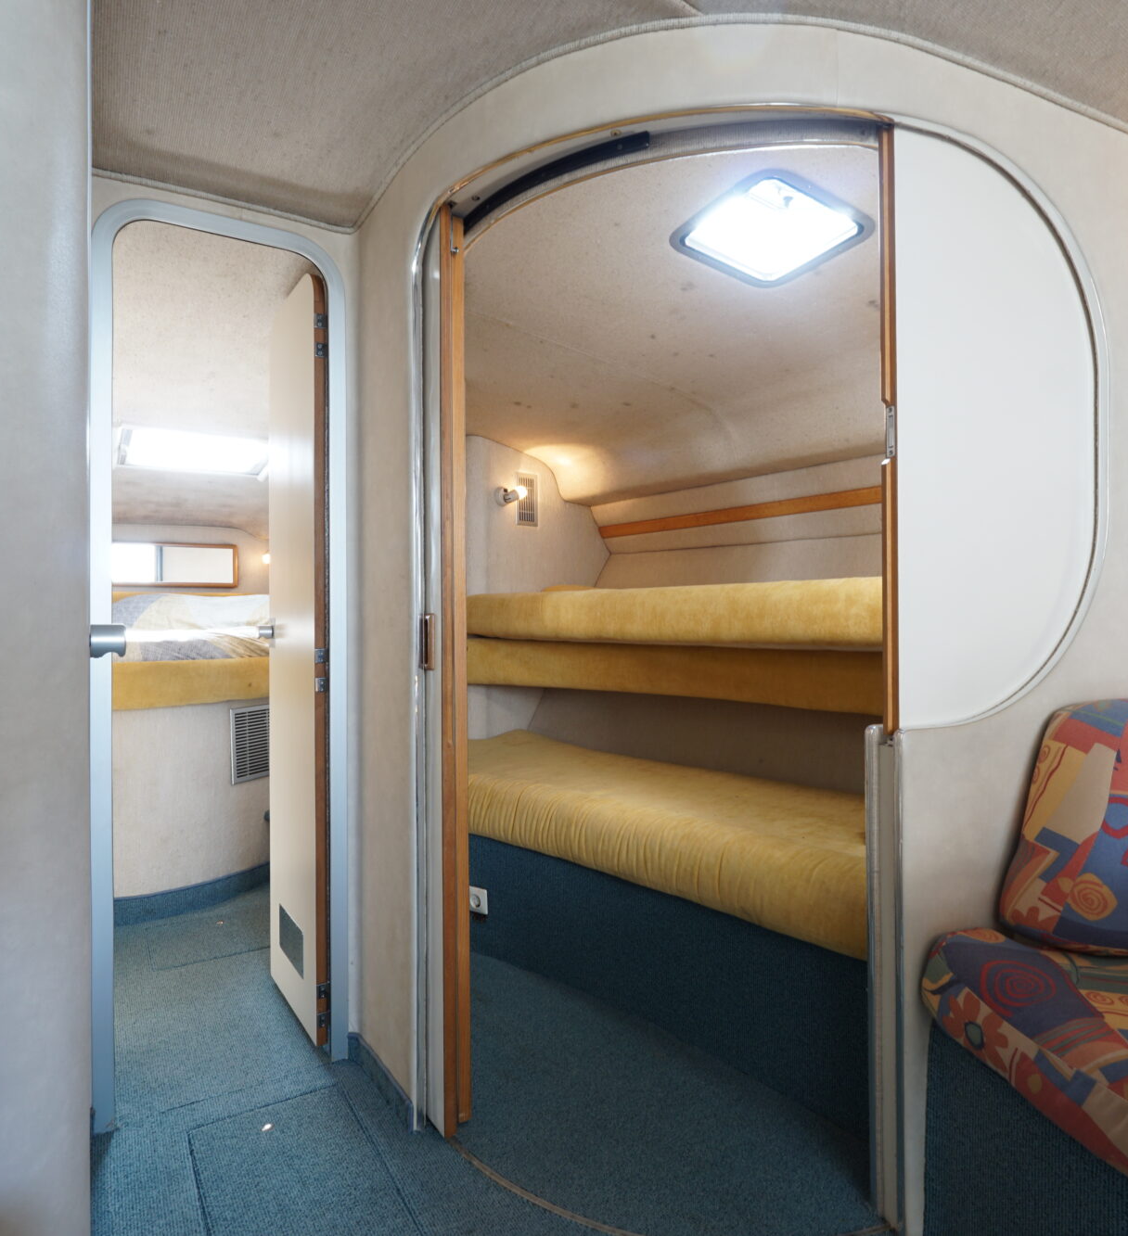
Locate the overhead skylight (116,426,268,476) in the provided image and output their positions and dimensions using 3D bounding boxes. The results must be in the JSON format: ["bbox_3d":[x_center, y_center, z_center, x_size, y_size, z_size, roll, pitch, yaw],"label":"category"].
[{"bbox_3d":[-1.626,-0.750,3.472,0.645,0.060,0.615,0,-8,-32],"label":"overhead skylight"}]

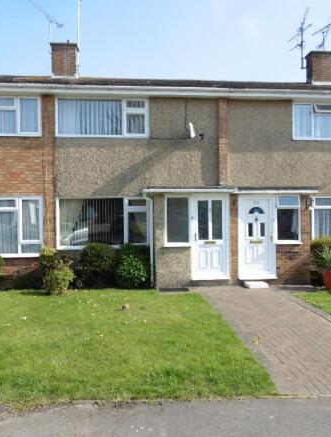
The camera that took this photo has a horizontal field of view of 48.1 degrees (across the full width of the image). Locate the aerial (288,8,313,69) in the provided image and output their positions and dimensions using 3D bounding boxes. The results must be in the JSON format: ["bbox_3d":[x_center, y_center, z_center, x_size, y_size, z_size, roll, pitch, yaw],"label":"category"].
[{"bbox_3d":[4.701,-6.210,12.850,0.600,1.900,1.000,-1,1,-16],"label":"aerial"}]

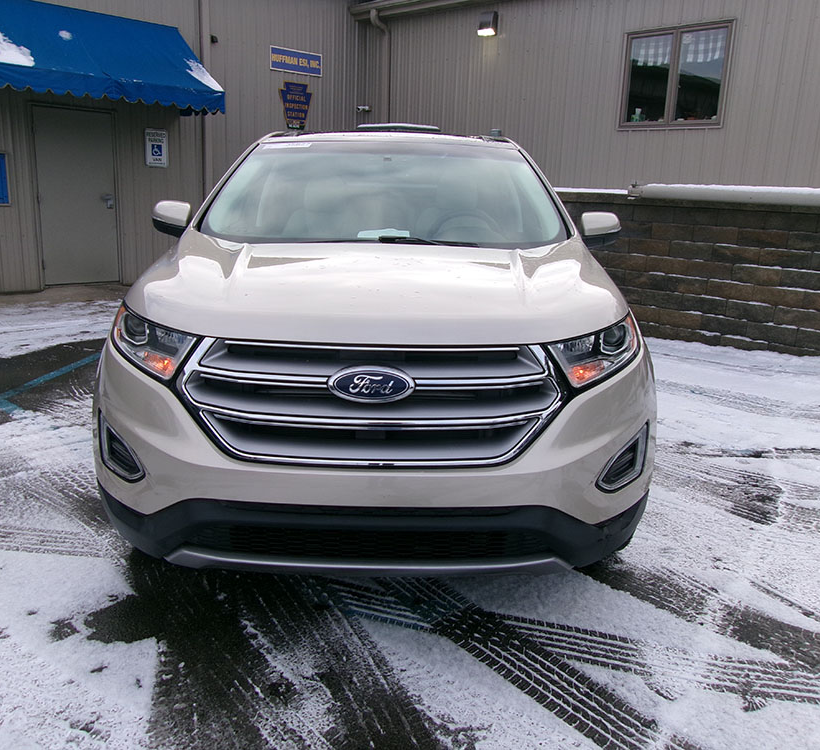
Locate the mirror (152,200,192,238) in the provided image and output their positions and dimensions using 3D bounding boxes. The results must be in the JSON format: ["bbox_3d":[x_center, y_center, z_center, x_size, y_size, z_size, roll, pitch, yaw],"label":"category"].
[{"bbox_3d":[-1.091,-0.709,3.587,0.205,0.185,0.160,1,12,-1],"label":"mirror"}]

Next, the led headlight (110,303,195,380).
[{"bbox_3d":[-0.787,-0.104,2.386,0.365,0.175,0.390,1,12,-1],"label":"led headlight"}]

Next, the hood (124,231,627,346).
[{"bbox_3d":[-0.102,-0.316,2.645,1.680,0.260,1.220,1,12,-1],"label":"hood"}]

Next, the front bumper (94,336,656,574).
[{"bbox_3d":[-0.111,0.221,2.369,1.880,0.690,0.550,1,12,-1],"label":"front bumper"}]

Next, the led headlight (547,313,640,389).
[{"bbox_3d":[0.578,-0.075,2.400,0.365,0.175,0.390,1,12,-1],"label":"led headlight"}]

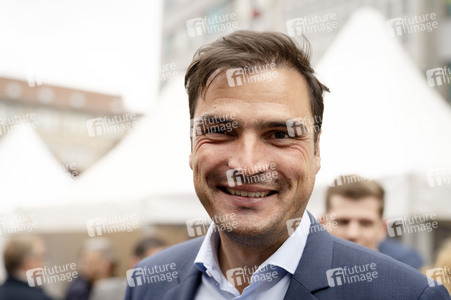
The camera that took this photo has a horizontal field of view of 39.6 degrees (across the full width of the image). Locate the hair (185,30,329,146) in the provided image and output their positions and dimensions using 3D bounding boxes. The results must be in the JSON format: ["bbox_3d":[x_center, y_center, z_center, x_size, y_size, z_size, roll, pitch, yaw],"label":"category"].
[{"bbox_3d":[0.038,-0.065,0.775,0.174,0.172,0.200,2,-2,5],"label":"hair"}]

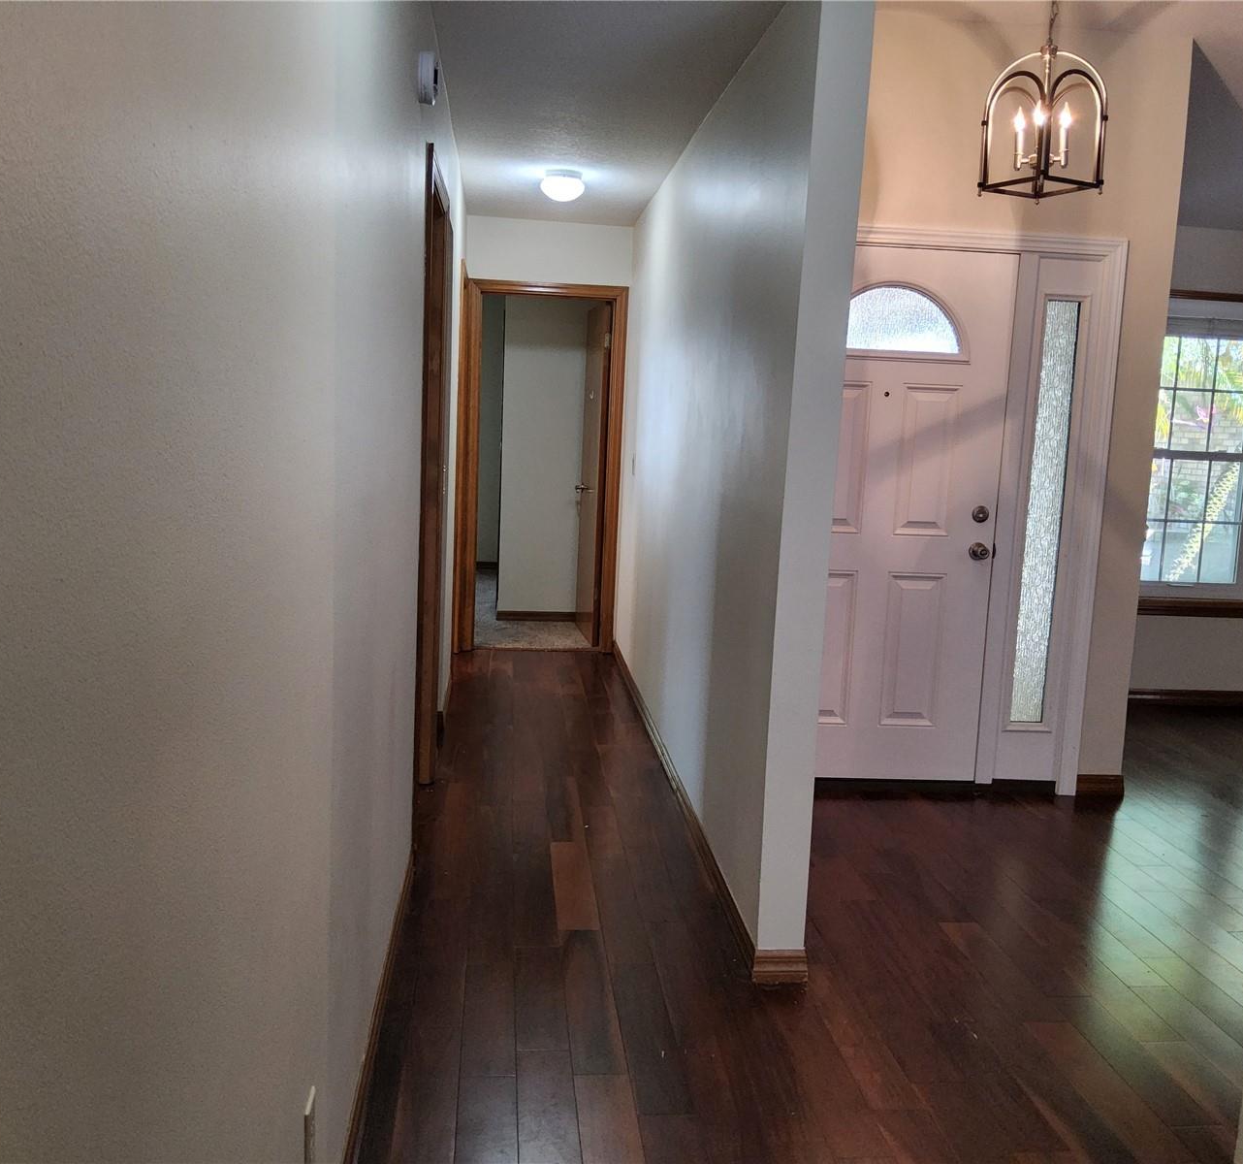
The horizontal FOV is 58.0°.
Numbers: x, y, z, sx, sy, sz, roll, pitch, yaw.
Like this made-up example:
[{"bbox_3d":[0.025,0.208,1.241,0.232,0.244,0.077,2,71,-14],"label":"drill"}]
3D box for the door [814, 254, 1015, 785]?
[{"bbox_3d":[0.955,-0.225,4.196,0.920,1.990,0.045,2,8,-6],"label":"door"}]

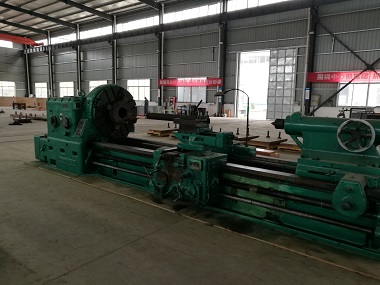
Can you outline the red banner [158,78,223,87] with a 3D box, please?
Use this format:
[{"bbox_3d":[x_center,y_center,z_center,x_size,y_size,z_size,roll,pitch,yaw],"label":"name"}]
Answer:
[{"bbox_3d":[-0.165,-5.369,26.717,7.280,0.707,0.060,7,11,37],"label":"red banner"}]

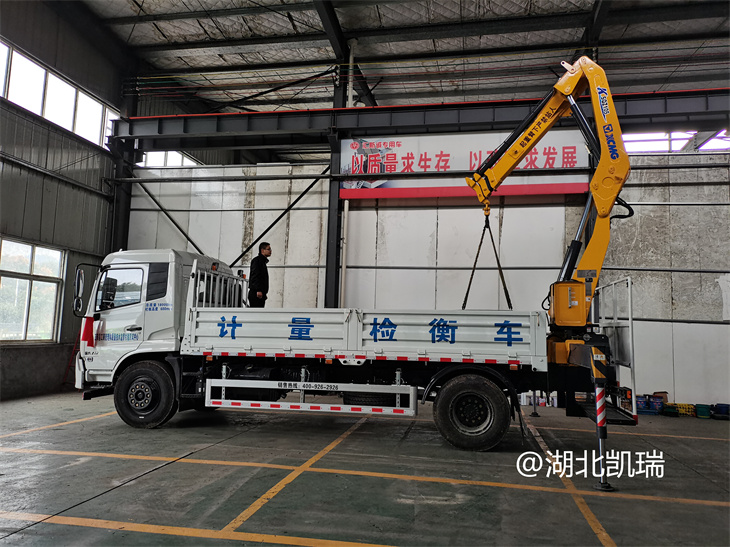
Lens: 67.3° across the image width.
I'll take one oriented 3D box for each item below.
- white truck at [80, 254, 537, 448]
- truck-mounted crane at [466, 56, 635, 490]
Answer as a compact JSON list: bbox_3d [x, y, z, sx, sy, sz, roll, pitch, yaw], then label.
[{"bbox_3d":[-0.873,1.121,9.212,7.300,2.850,2.540,0,-6,11],"label":"white truck"},{"bbox_3d":[2.861,-0.474,8.676,2.500,6.050,5.500,0,-6,11],"label":"truck-mounted crane"}]

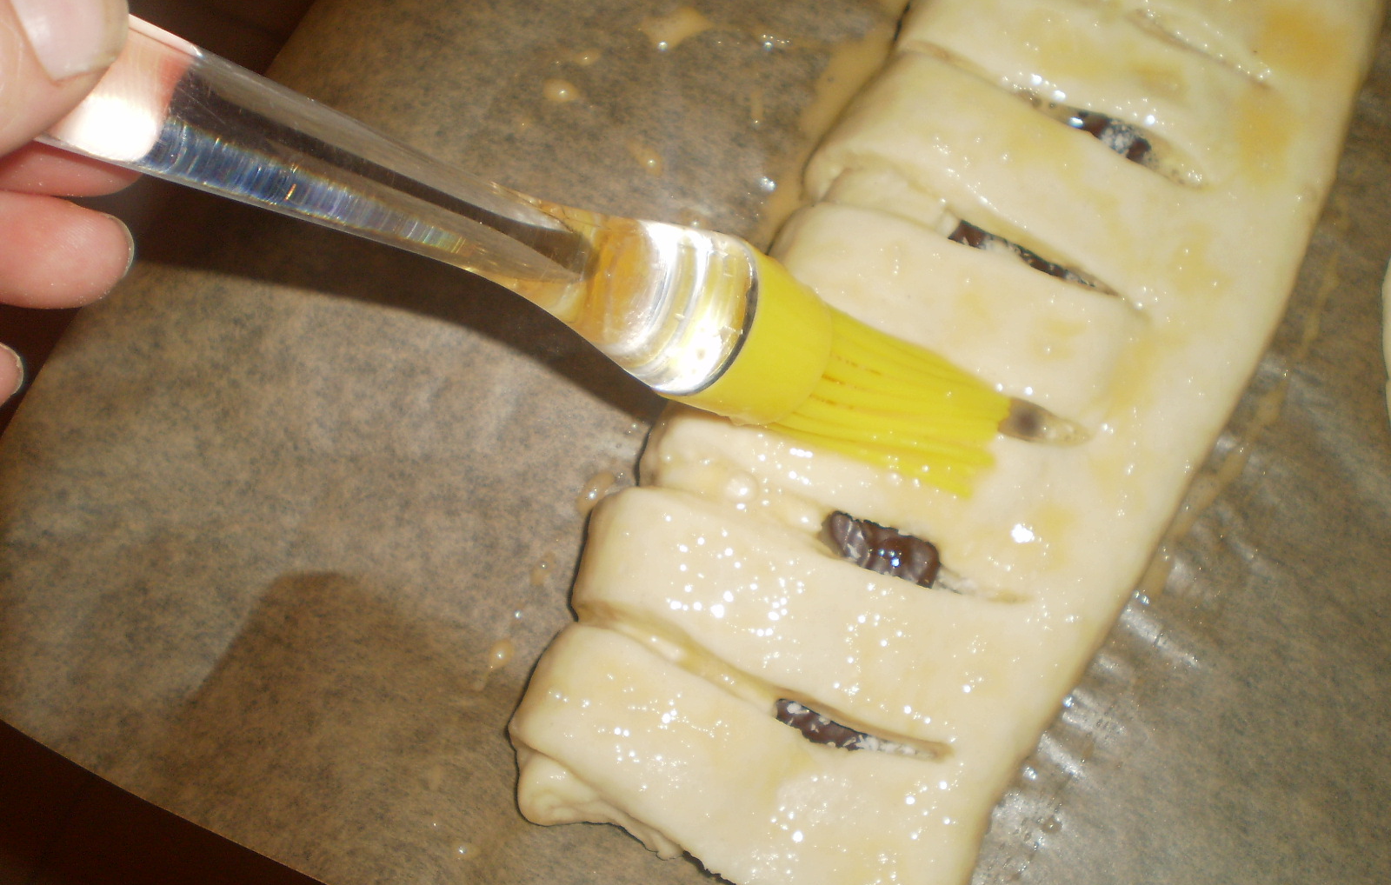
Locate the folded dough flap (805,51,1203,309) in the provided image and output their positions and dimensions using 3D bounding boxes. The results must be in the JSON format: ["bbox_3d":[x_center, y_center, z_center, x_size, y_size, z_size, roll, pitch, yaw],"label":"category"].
[{"bbox_3d":[0.088,-0.073,0.410,0.100,0.018,0.047,24,69,7],"label":"folded dough flap"}]

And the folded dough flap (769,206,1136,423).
[{"bbox_3d":[0.064,-0.030,0.392,0.101,0.018,0.044,15,68,3],"label":"folded dough flap"}]

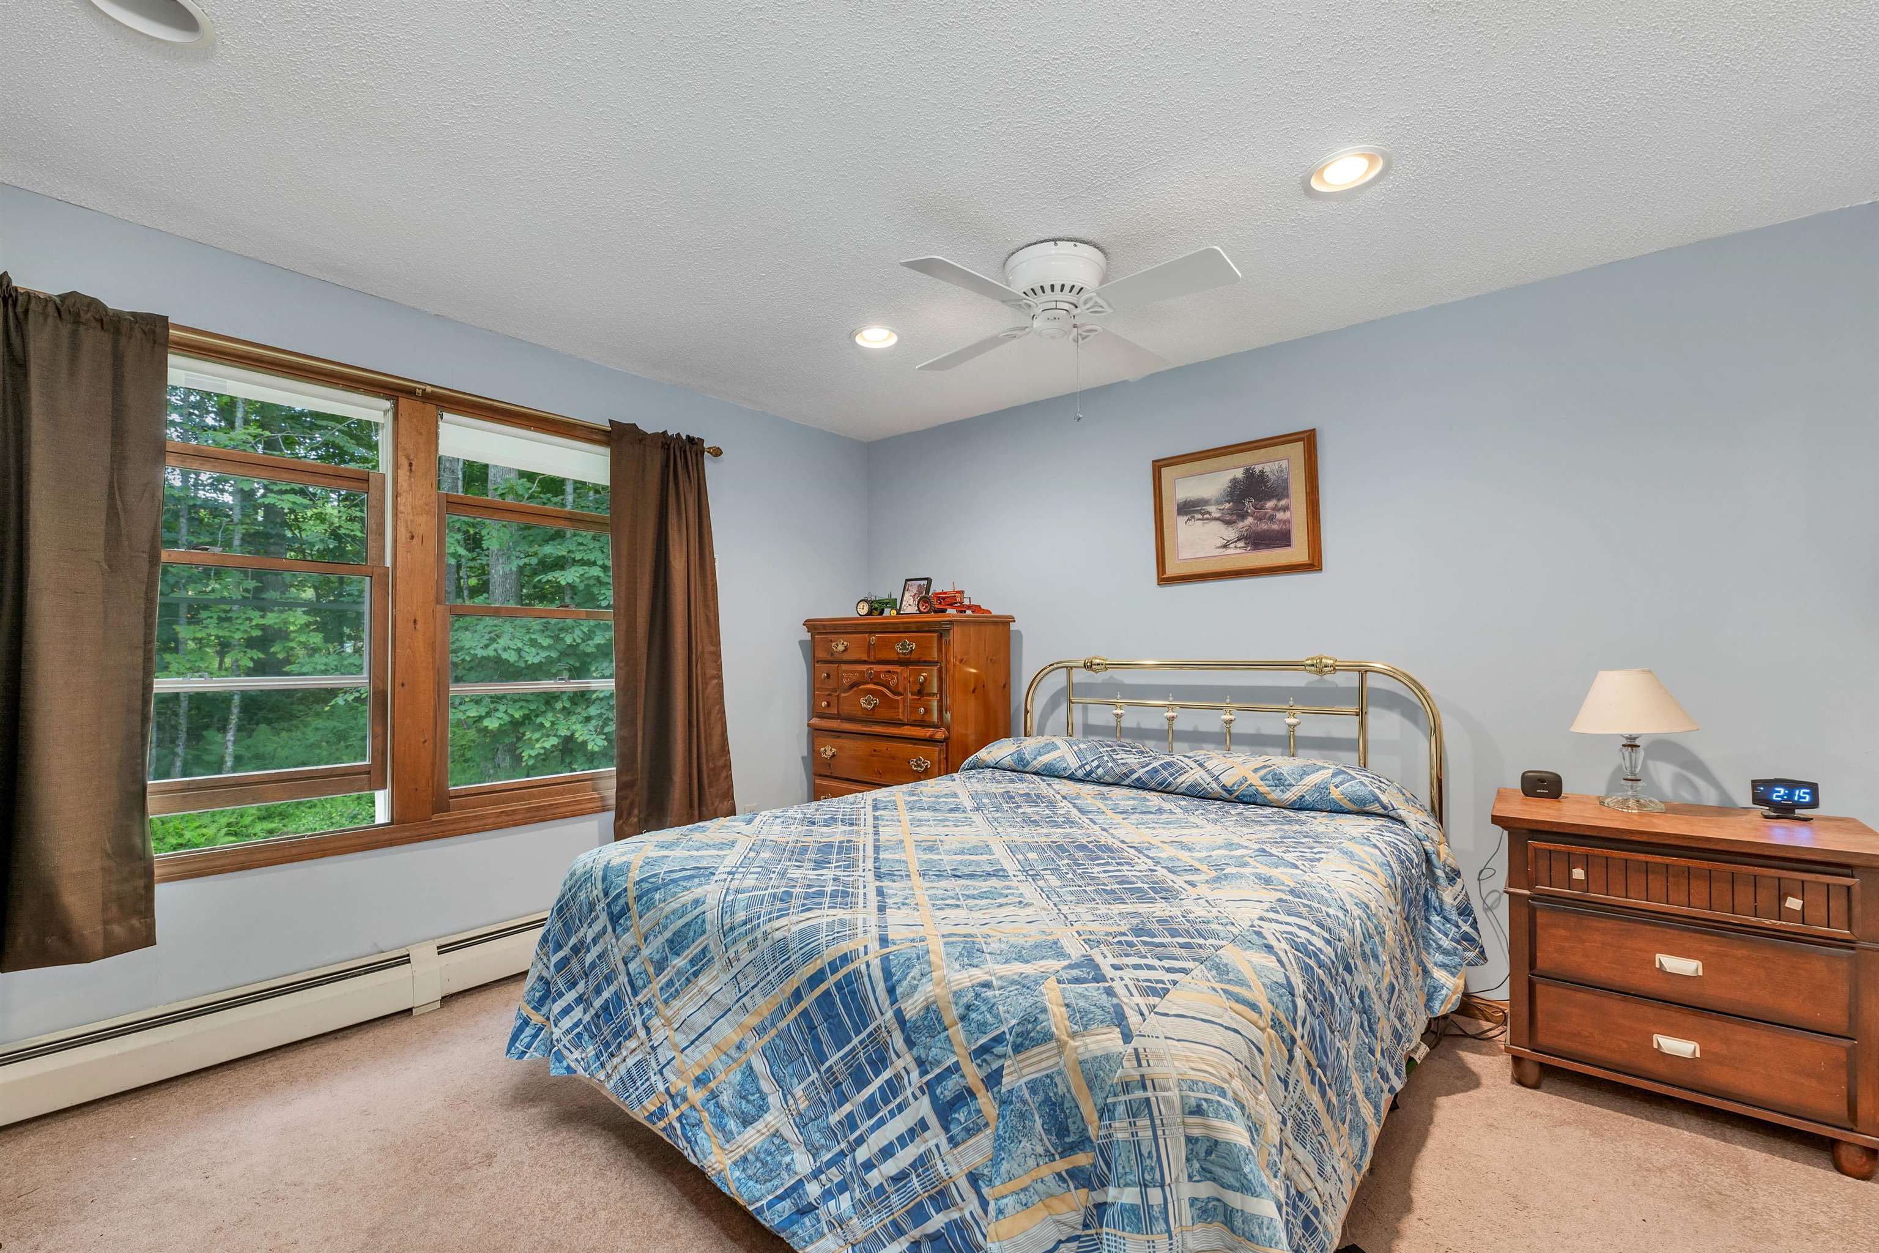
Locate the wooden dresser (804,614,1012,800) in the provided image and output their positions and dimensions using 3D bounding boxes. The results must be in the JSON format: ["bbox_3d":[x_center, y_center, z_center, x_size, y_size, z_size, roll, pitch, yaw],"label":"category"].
[{"bbox_3d":[-0.158,0.639,3.639,0.953,1.358,0.514,-2,-3,38],"label":"wooden dresser"}]

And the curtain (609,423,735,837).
[{"bbox_3d":[-1.170,0.033,3.228,0.131,1.794,0.615,-2,-3,40],"label":"curtain"}]

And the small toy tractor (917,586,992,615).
[{"bbox_3d":[0.072,-0.117,3.473,0.333,0.145,0.141,-2,-3,38],"label":"small toy tractor"}]

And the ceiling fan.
[{"bbox_3d":[0.349,-1.010,2.244,1.038,0.282,1.038,2,-3,-44],"label":"ceiling fan"}]

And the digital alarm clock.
[{"bbox_3d":[2.325,0.474,2.009,0.136,0.099,0.066,-1,-2,22],"label":"digital alarm clock"}]

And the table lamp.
[{"bbox_3d":[2.021,0.329,2.138,0.274,0.395,0.274,-2,-3,38],"label":"table lamp"}]

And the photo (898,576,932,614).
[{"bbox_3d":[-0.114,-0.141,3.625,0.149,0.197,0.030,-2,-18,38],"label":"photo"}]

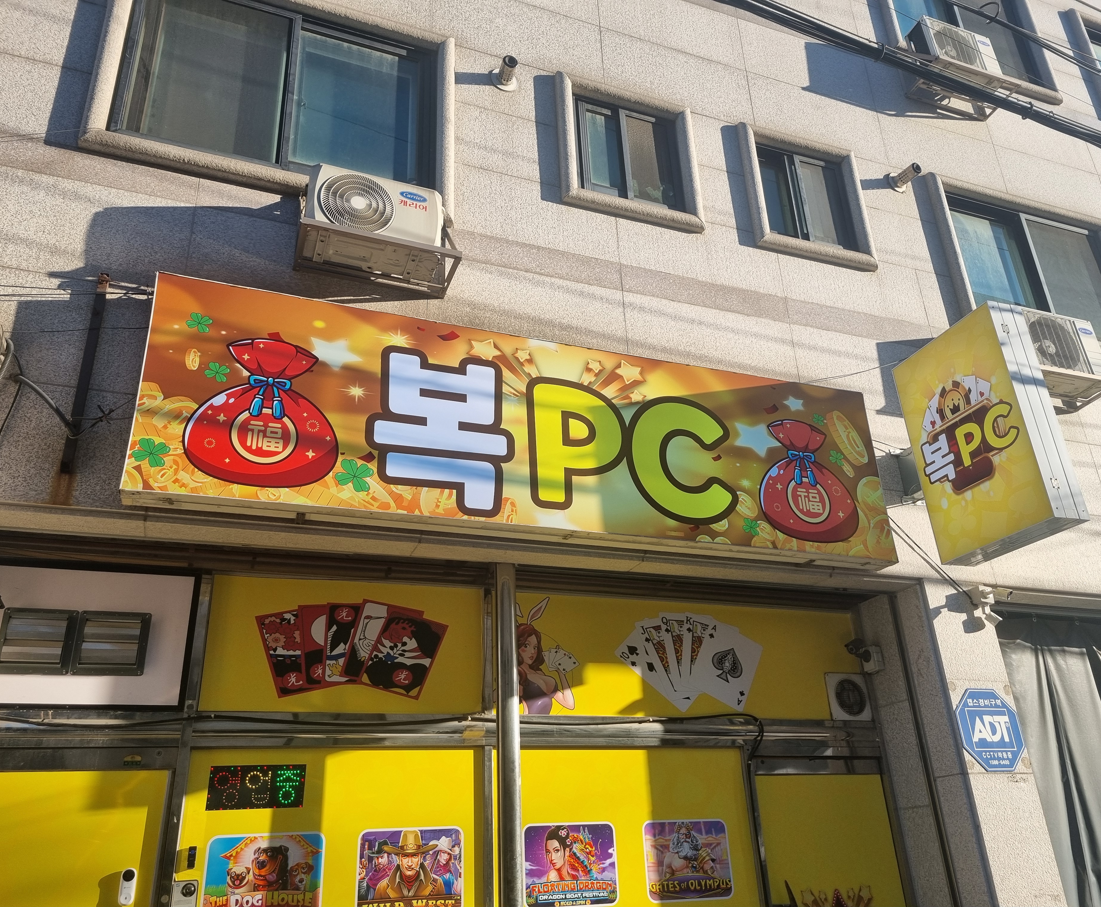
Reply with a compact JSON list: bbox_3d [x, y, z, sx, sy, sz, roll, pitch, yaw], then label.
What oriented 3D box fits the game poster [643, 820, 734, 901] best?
[{"bbox_3d":[0.786,2.309,5.165,0.548,0.416,0.013,7,-27,-19],"label":"game poster"}]

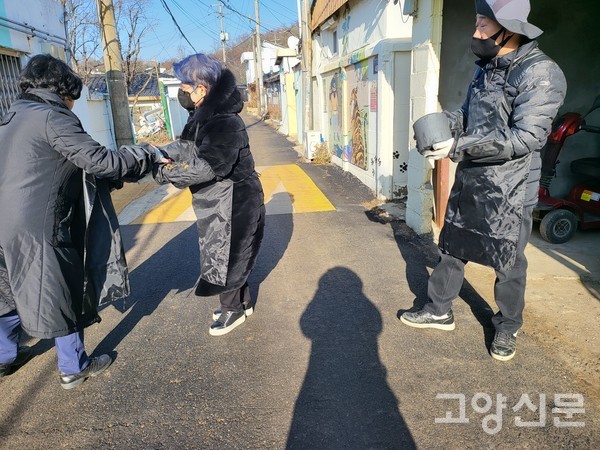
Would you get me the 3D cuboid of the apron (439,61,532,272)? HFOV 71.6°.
[{"bbox_3d":[0.904,-0.267,2.090,0.290,0.980,0.450,-12,19,-28],"label":"apron"}]

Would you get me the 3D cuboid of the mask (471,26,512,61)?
[{"bbox_3d":[0.865,-0.818,1.880,0.125,0.145,0.145,-9,18,-20],"label":"mask"}]

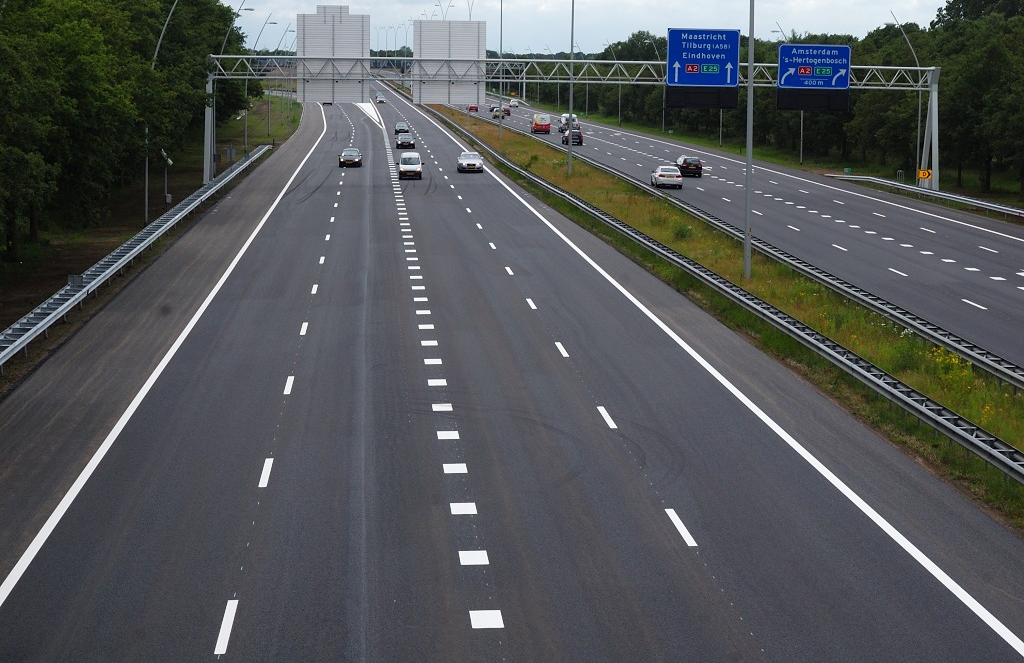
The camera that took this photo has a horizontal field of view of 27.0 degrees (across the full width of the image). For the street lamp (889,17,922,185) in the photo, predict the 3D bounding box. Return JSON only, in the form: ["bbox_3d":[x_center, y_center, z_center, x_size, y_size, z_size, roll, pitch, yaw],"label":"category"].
[{"bbox_3d":[29.741,-17.664,162.324,2.980,13.390,0.380,0,7,-3],"label":"street lamp"}]

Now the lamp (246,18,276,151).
[{"bbox_3d":[-24.072,-23.752,204.476,3.120,13.320,0.380,0,7,-4],"label":"lamp"}]

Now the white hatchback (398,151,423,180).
[{"bbox_3d":[-7.380,-12.017,155.155,1.680,1.820,4.050,0,7,-4],"label":"white hatchback"}]

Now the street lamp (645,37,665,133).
[{"bbox_3d":[19.201,-33.240,287.144,2.980,13.110,0.380,0,7,-4],"label":"street lamp"}]

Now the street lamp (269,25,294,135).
[{"bbox_3d":[-27.455,-29.870,253.575,3.120,13.290,0.380,0,7,-4],"label":"street lamp"}]

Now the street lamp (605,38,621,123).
[{"bbox_3d":[15.250,-37.784,323.684,2.980,13.040,0.380,0,7,-4],"label":"street lamp"}]

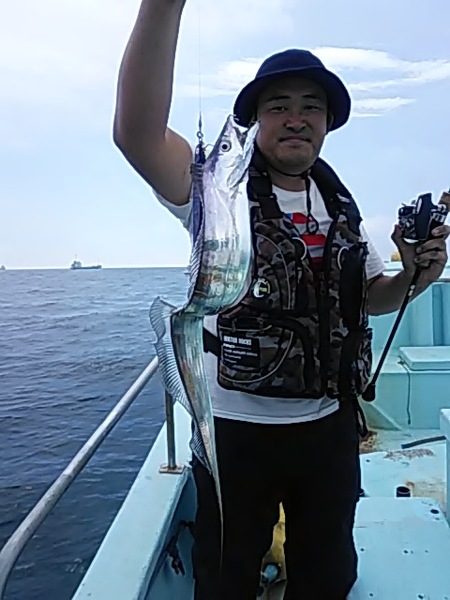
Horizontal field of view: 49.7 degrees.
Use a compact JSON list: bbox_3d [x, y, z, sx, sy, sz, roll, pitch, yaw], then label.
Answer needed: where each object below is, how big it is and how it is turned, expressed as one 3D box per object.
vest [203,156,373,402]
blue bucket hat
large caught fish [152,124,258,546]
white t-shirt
[{"bbox_3d":[0.153,-0.070,1.165,0.410,0.570,0.290,-2,4,-16],"label":"vest"},{"bbox_3d":[0.156,-0.492,1.140,0.275,0.155,0.295,-1,-5,3],"label":"blue bucket hat"},{"bbox_3d":[-0.040,0.055,0.880,0.200,0.790,0.150,-1,4,0],"label":"large caught fish"},{"bbox_3d":[0.107,-0.028,1.165,0.540,0.600,0.330,-2,4,-14],"label":"white t-shirt"}]

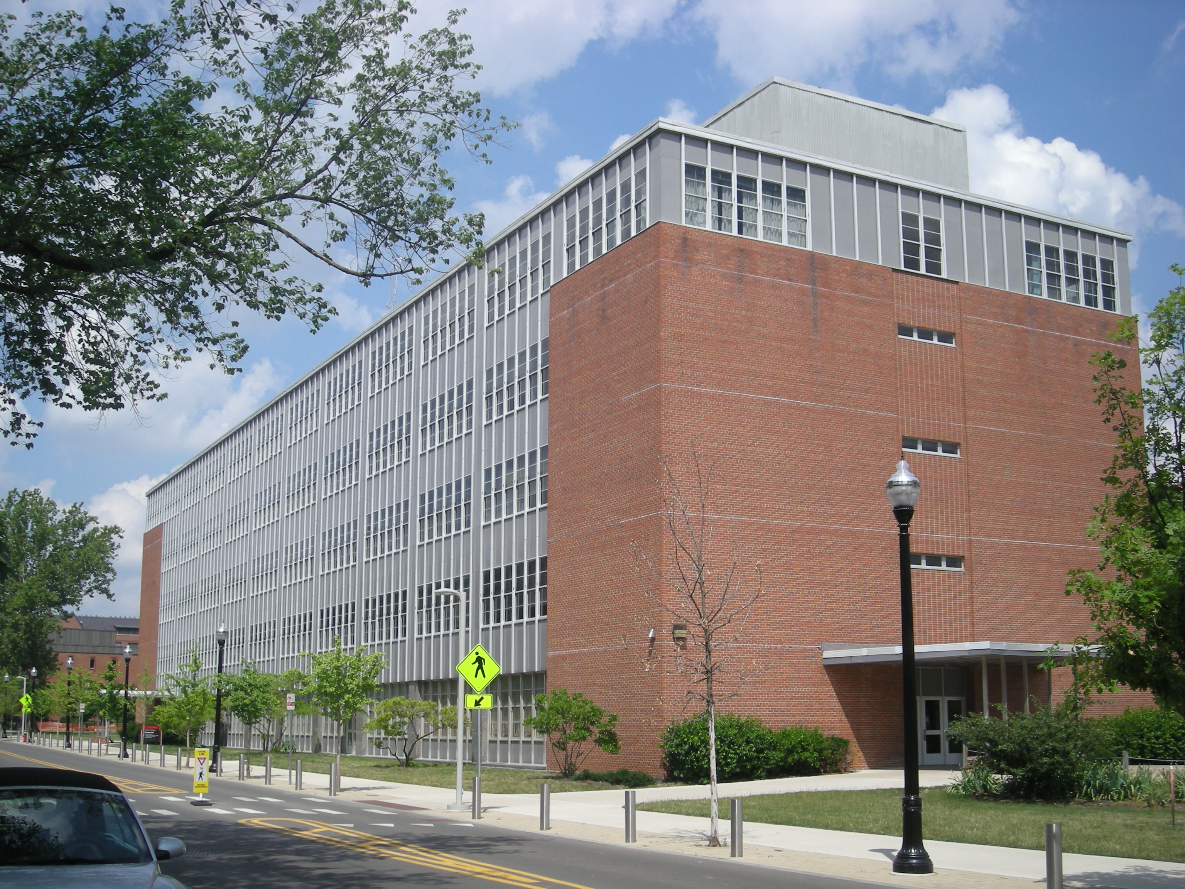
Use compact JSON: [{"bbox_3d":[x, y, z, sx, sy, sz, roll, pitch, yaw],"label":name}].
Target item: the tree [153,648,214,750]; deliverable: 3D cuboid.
[{"bbox_3d":[-15.537,10.049,57.922,2.100,4.648,2.100,5,-11,-26],"label":"tree"}]

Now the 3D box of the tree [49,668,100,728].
[{"bbox_3d":[-28.318,14.510,82.898,2.400,4.467,2.400,5,-11,-26],"label":"tree"}]

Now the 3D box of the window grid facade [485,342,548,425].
[{"bbox_3d":[-2.634,-2.175,52.161,0.180,2.035,5.658,5,-12,-26],"label":"window grid facade"}]

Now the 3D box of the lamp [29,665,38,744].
[{"bbox_3d":[-39.994,18.667,108.034,0.500,5.300,0.500,5,-11,-26],"label":"lamp"}]

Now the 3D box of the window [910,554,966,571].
[{"bbox_3d":[10.815,3.689,47.343,2.292,0.479,0.150,6,-12,-30],"label":"window"}]

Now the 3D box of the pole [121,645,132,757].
[{"bbox_3d":[-22.322,12.327,72.468,0.500,5.300,0.500,5,-11,-26],"label":"pole"}]

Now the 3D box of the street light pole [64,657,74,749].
[{"bbox_3d":[-30.425,15.062,87.986,0.500,5.250,0.500,5,-11,-26],"label":"street light pole"}]

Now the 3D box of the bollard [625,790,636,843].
[{"bbox_3d":[0.580,5.686,23.011,0.160,0.754,0.160,5,-11,-26],"label":"bollard"}]

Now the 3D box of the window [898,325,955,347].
[{"bbox_3d":[10.717,-3.471,48.165,2.481,0.465,0.180,6,-12,-30],"label":"window"}]

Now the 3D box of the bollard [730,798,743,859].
[{"bbox_3d":[1.999,5.329,20.939,0.163,0.784,0.163,0,-10,0],"label":"bollard"}]

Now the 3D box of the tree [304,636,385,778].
[{"bbox_3d":[-6.442,6.942,39.054,2.117,3.944,2.117,5,-11,-26],"label":"tree"}]

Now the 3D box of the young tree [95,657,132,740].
[{"bbox_3d":[-23.138,12.656,72.687,1.777,4.583,1.777,5,-11,-26],"label":"young tree"}]

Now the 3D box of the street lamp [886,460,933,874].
[{"bbox_3d":[3.815,2.607,18.240,0.475,4.940,0.475,5,-12,-26],"label":"street lamp"}]

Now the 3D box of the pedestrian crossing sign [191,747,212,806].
[{"bbox_3d":[-8.325,7.082,32.151,0.410,1.160,0.320,5,-11,-24],"label":"pedestrian crossing sign"}]

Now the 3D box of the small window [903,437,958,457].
[{"bbox_3d":[10.707,0.100,47.503,2.469,0.456,0.180,6,-12,-30],"label":"small window"}]

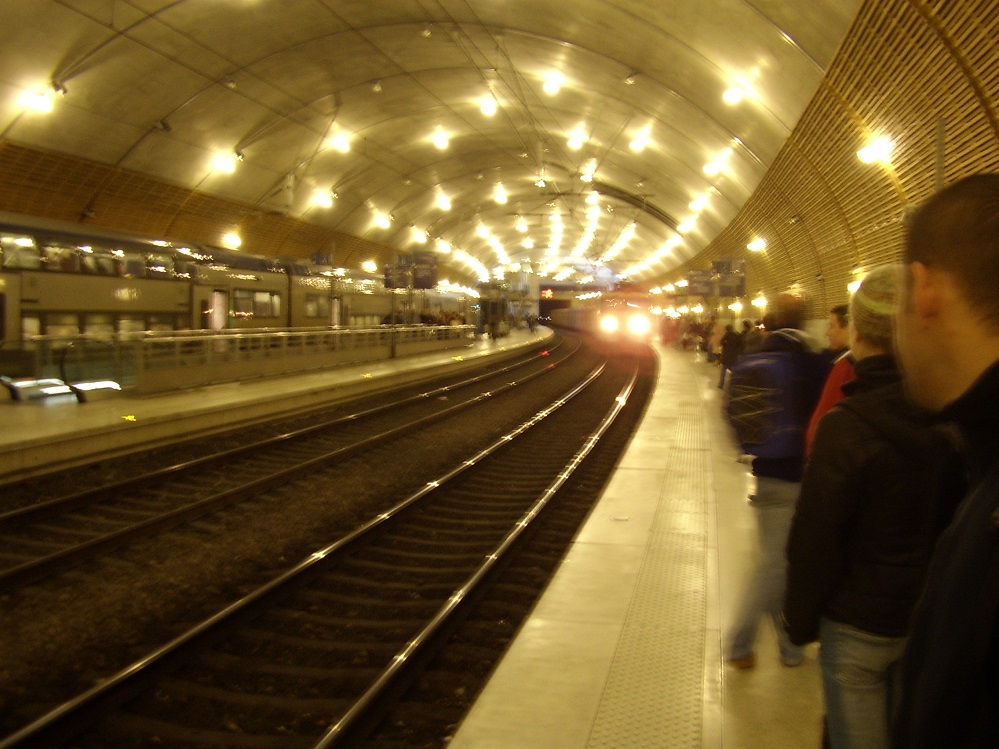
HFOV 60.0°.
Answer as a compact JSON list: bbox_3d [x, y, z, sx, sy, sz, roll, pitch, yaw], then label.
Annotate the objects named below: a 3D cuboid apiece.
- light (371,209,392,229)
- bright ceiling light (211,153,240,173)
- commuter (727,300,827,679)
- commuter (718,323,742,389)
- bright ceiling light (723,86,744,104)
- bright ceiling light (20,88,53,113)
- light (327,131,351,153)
[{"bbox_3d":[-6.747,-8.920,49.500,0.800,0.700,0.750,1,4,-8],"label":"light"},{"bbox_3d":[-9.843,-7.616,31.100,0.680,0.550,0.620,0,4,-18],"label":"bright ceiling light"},{"bbox_3d":[1.380,0.538,4.152,0.520,1.790,0.600,2,4,5],"label":"commuter"},{"bbox_3d":[5.736,-0.495,21.437,0.420,1.640,0.500,5,5,37],"label":"commuter"},{"bbox_3d":[5.217,-6.220,19.300,0.480,0.420,0.460,3,4,14],"label":"bright ceiling light"},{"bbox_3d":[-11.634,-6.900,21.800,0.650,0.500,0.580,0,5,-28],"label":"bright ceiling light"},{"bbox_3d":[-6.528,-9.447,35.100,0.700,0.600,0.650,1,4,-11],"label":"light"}]

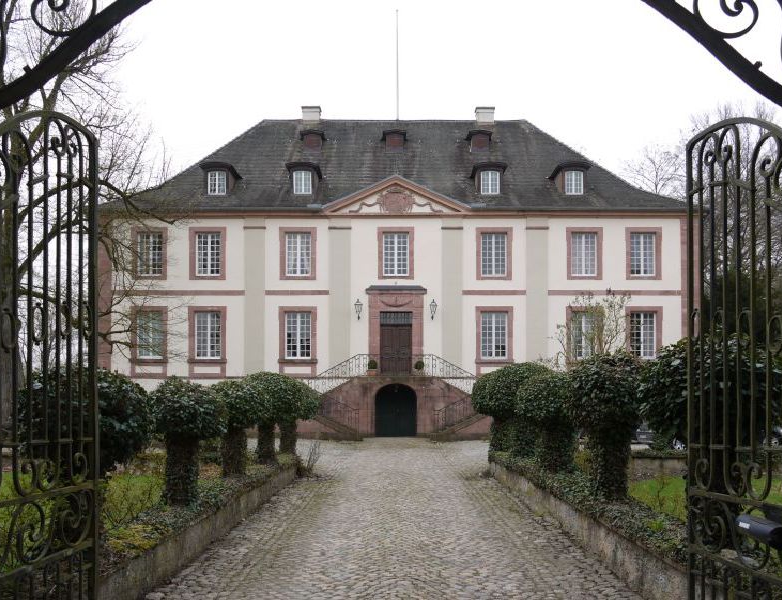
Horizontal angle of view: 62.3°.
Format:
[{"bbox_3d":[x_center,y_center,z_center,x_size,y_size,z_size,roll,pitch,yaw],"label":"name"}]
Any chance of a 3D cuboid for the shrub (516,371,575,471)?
[{"bbox_3d":[2.848,2.197,11.700,1.120,1.840,1.100,0,-3,0],"label":"shrub"}]

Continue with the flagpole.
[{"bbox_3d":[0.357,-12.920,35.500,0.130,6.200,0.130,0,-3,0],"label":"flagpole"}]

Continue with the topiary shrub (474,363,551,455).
[{"bbox_3d":[2.659,2.459,14.400,1.700,2.100,1.600,0,-3,0],"label":"topiary shrub"}]

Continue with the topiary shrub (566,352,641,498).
[{"bbox_3d":[2.854,1.678,8.650,1.000,1.960,1.000,0,-3,0],"label":"topiary shrub"}]

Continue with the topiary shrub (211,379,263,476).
[{"bbox_3d":[-2.657,2.207,11.200,0.920,1.700,0.920,0,-3,0],"label":"topiary shrub"}]

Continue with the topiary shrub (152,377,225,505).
[{"bbox_3d":[-2.550,1.770,8.150,0.930,1.620,0.930,0,-3,0],"label":"topiary shrub"}]

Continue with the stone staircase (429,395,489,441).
[{"bbox_3d":[2.911,4.942,27.100,2.600,2.000,1.500,0,-3,0],"label":"stone staircase"}]

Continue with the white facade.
[{"bbox_3d":[0.323,0.116,29.900,27.300,11.500,1.200,0,-3,0],"label":"white facade"}]

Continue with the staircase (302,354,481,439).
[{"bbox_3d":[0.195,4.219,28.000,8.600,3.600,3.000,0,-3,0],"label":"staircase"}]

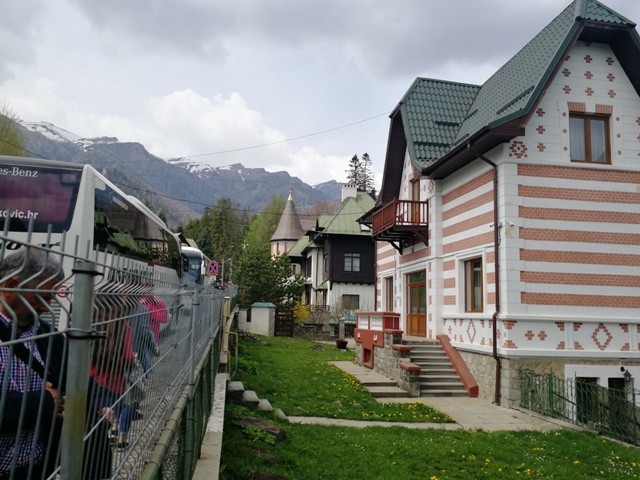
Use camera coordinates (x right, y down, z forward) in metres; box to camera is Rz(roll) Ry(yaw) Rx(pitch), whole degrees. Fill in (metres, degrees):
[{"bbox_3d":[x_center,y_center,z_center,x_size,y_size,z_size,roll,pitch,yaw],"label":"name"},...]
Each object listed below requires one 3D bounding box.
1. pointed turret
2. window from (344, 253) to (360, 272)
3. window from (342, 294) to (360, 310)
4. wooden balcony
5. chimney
[{"bbox_3d":[-3.321,-1.623,54.000,3.900,7.000,3.900,3,-8,-9],"label":"pointed turret"},{"bbox_3d":[2.351,1.637,36.000,1.220,1.350,0.200,3,-8,-9],"label":"window"},{"bbox_3d":[2.276,4.530,36.300,1.200,1.080,0.200,3,-8,-9],"label":"window"},{"bbox_3d":[3.444,-0.507,21.865,1.400,1.880,3.500,3,-8,-9],"label":"wooden balcony"},{"bbox_3d":[2.379,-3.706,39.200,1.080,1.400,0.750,3,-8,-9],"label":"chimney"}]

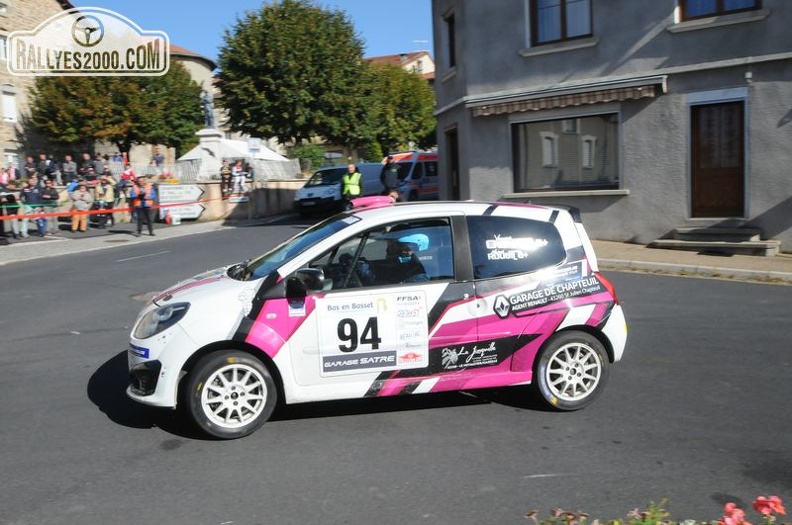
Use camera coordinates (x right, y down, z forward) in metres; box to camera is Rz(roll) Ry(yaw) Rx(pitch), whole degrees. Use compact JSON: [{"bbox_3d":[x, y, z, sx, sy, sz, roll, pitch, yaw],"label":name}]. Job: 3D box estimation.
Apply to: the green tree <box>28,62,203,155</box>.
[{"bbox_3d":[-12.727,-6.603,28.000,7.600,6.200,6.800,-5,7,-24],"label":"green tree"}]

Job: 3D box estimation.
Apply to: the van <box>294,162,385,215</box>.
[{"bbox_3d":[-2.080,-2.900,24.000,1.900,1.950,4.800,0,7,17],"label":"van"}]

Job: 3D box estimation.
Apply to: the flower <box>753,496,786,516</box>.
[{"bbox_3d":[0.911,0.595,1.500,0.080,0.045,0.060,2,8,31],"label":"flower"}]

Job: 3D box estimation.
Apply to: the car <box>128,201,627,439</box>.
[{"bbox_3d":[-0.155,0.293,4.920,3.620,1.470,1.690,-2,7,-11],"label":"car"}]

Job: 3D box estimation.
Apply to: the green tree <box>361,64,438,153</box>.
[{"bbox_3d":[0.142,-7.855,35.000,5.800,7.100,5.600,-2,6,0],"label":"green tree"}]

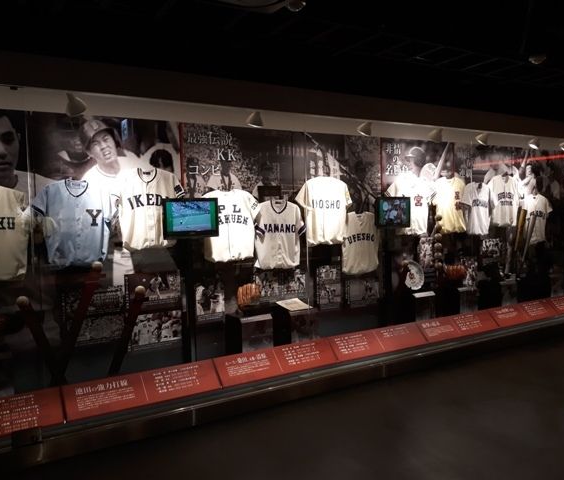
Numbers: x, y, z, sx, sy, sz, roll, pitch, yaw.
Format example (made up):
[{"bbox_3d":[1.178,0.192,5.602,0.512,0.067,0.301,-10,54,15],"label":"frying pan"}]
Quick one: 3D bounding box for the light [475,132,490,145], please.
[{"bbox_3d":[2.202,-1.109,5.491,0.130,0.140,0.140,-3,3,-30],"label":"light"}]

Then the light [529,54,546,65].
[{"bbox_3d":[1.961,-1.385,3.831,0.125,0.095,0.125,-3,3,-30],"label":"light"}]

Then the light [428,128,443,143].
[{"bbox_3d":[1.580,-1.079,5.129,0.130,0.140,0.140,-3,3,-30],"label":"light"}]

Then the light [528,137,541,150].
[{"bbox_3d":[3.006,-1.157,5.959,0.130,0.140,0.140,-3,3,-30],"label":"light"}]

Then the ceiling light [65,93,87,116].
[{"bbox_3d":[-1.399,-0.922,3.394,0.130,0.140,0.140,-3,3,-30],"label":"ceiling light"}]

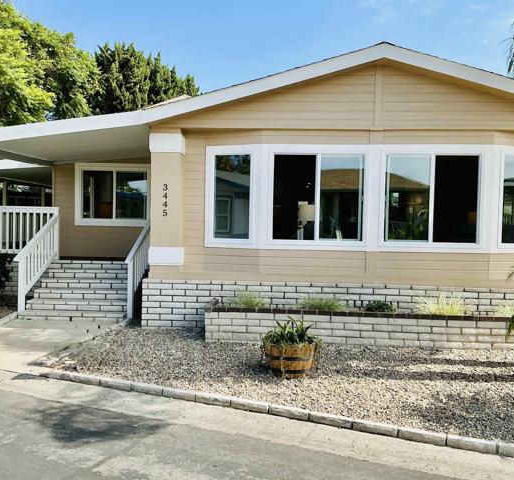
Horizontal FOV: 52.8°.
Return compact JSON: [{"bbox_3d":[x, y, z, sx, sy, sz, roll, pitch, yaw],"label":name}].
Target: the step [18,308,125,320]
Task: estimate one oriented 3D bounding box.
[{"bbox_3d":[-3.091,1.301,8.794,1.840,0.140,0.301,1,0,4],"label":"step"}]

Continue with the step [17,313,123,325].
[{"bbox_3d":[-3.091,1.319,8.794,1.840,0.135,0.301,1,0,4],"label":"step"}]

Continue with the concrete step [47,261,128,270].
[{"bbox_3d":[-3.114,0.498,10.251,1.810,0.160,0.301,1,0,4],"label":"concrete step"}]

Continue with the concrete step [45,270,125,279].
[{"bbox_3d":[-3.092,0.661,9.958,1.820,0.160,0.301,1,0,4],"label":"concrete step"}]

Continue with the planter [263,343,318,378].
[{"bbox_3d":[0.391,1.385,5.950,0.590,0.410,0.590,1,0,4],"label":"planter"}]

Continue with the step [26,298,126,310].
[{"bbox_3d":[-3.089,1.149,9.085,1.840,0.160,0.301,1,0,4],"label":"step"}]

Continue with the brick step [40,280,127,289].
[{"bbox_3d":[-3.074,0.824,9.666,1.840,0.160,0.301,1,0,4],"label":"brick step"}]

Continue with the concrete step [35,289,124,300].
[{"bbox_3d":[-3.071,0.987,9.375,1.850,0.160,0.301,1,0,4],"label":"concrete step"}]

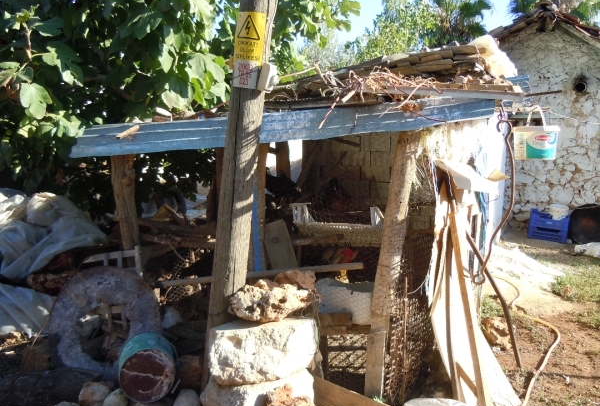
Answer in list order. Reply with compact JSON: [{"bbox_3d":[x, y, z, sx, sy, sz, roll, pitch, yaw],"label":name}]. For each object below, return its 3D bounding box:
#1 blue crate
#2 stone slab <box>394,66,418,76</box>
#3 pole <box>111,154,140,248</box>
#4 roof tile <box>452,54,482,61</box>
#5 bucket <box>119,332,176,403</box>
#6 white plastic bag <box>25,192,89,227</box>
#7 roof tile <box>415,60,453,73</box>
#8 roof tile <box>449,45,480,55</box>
[{"bbox_3d":[2.799,0.247,5.850,0.420,0.300,0.360,6,12,26],"label":"blue crate"},{"bbox_3d":[0.799,-0.986,3.900,0.170,0.050,0.200,-5,10,0],"label":"stone slab"},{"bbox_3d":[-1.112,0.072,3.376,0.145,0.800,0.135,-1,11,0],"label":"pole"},{"bbox_3d":[1.305,-1.133,4.050,0.220,0.040,0.250,-5,10,0],"label":"roof tile"},{"bbox_3d":[-0.816,0.878,2.785,0.300,0.300,0.285,-3,3,-17],"label":"bucket"},{"bbox_3d":[-1.686,0.038,3.600,0.400,0.200,0.300,-3,11,-16],"label":"white plastic bag"},{"bbox_3d":[1.276,-1.294,4.950,0.350,0.072,0.170,-8,7,6],"label":"roof tile"},{"bbox_3d":[1.285,-1.196,4.050,0.230,0.060,0.250,-5,10,0],"label":"roof tile"}]

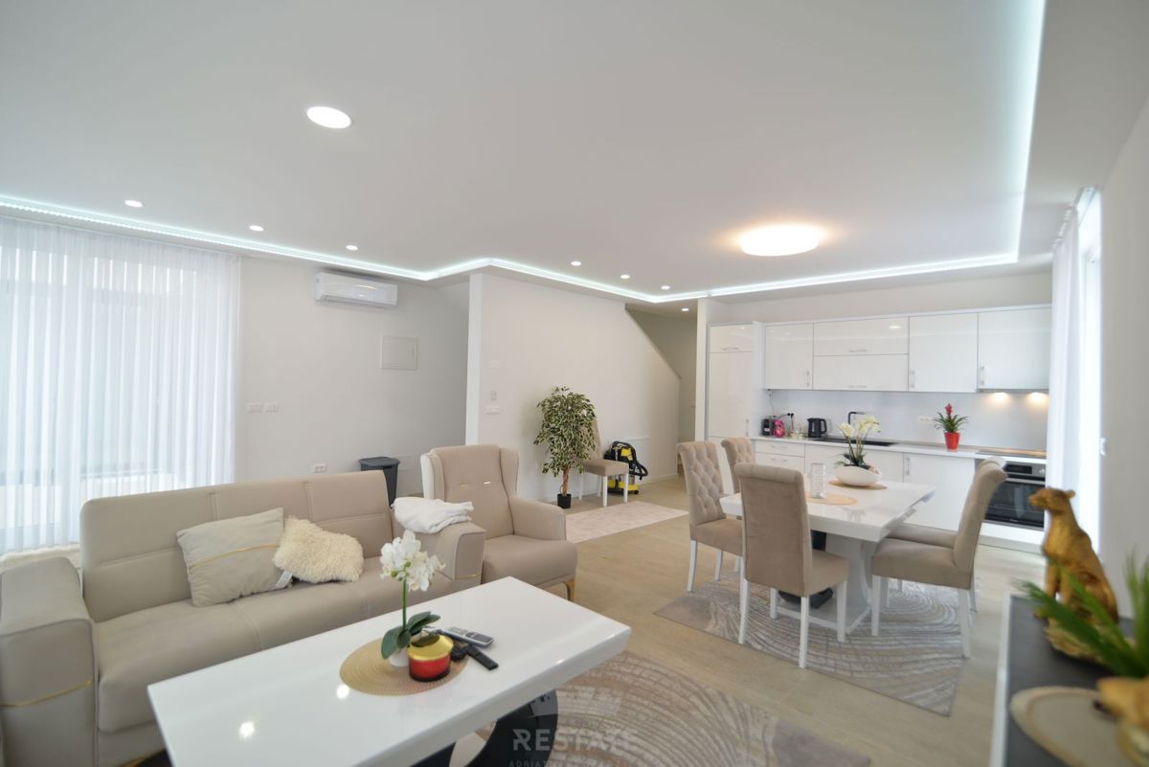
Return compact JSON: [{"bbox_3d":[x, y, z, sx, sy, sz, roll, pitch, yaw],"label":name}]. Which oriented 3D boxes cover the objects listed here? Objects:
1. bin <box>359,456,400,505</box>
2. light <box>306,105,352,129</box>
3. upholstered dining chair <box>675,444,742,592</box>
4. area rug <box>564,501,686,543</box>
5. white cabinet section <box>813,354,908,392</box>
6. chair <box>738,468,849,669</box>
[{"bbox_3d":[-2.235,1.159,5.856,0.364,0.571,0.414,2,-1,-44],"label":"bin"},{"bbox_3d":[-1.187,-1.280,2.473,0.195,0.030,0.195,1,0,0],"label":"light"},{"bbox_3d":[1.055,0.959,3.598,0.450,1.020,0.620,2,-1,-42],"label":"upholstered dining chair"},{"bbox_3d":[0.295,1.463,5.417,0.790,0.010,2.100,1,-1,45],"label":"area rug"},{"bbox_3d":[3.365,-0.113,5.961,0.986,0.401,0.360,1,-1,44],"label":"white cabinet section"},{"bbox_3d":[1.227,0.963,2.913,0.576,1.020,0.443,2,-1,-44],"label":"chair"}]

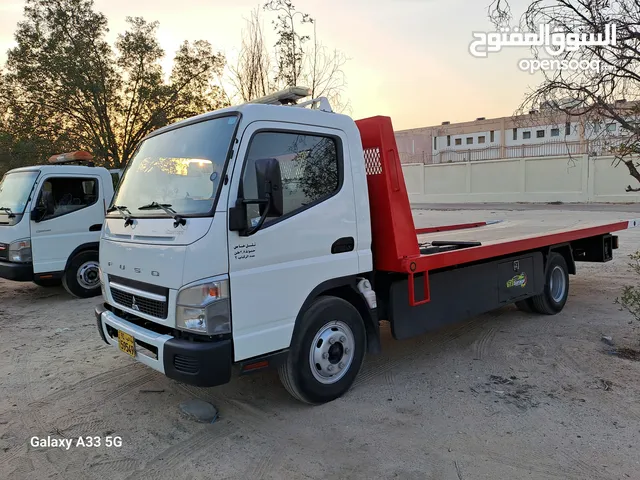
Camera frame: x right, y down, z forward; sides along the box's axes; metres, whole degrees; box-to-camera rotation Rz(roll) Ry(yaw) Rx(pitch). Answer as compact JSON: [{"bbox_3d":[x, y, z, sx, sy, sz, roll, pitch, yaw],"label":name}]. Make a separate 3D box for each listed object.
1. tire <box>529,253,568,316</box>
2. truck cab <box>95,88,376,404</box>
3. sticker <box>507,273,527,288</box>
[{"bbox_3d":[2.900,0.544,5.796,0.783,0.783,0.205,-5,6,-42],"label":"tire"},{"bbox_3d":[-0.832,0.041,3.706,1.550,2.300,2.060,-5,6,-42],"label":"truck cab"},{"bbox_3d":[2.104,0.450,4.929,0.484,0.168,0.010,-5,6,-42],"label":"sticker"}]

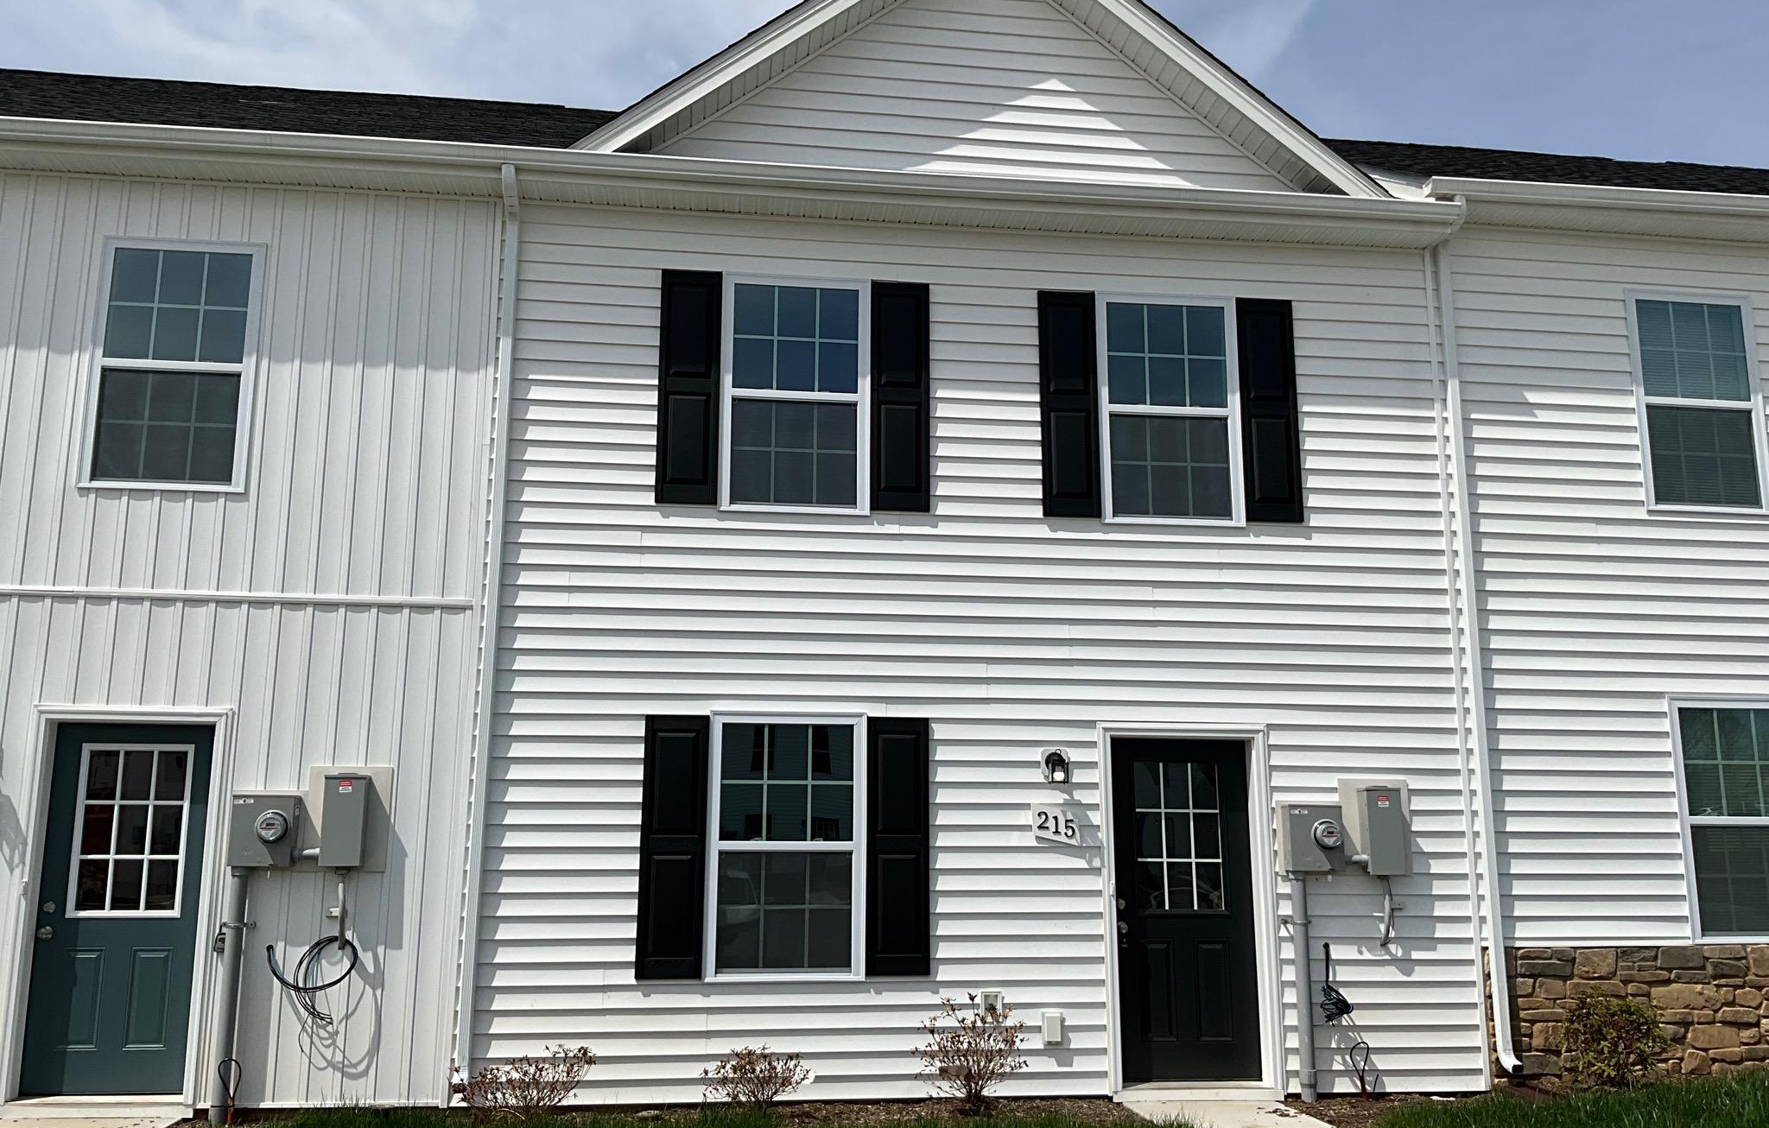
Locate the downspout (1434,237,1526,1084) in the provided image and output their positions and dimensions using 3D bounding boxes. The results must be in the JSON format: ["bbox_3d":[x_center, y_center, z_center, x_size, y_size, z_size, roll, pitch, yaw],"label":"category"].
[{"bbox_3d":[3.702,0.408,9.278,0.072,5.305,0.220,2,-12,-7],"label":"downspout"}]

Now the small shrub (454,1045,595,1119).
[{"bbox_3d":[-1.906,2.731,7.822,0.710,0.368,0.580,2,-12,-7],"label":"small shrub"}]

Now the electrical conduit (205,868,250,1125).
[{"bbox_3d":[-3.556,2.337,8.051,0.100,1.334,0.100,2,-12,-7],"label":"electrical conduit"}]

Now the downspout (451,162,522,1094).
[{"bbox_3d":[-2.292,0.233,8.523,0.070,5.338,0.365,2,-12,-7],"label":"downspout"}]

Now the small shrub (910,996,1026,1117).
[{"bbox_3d":[0.469,2.674,8.098,0.600,0.622,0.560,2,-12,-7],"label":"small shrub"}]

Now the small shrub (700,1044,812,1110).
[{"bbox_3d":[-0.687,2.775,7.980,0.570,0.341,0.500,2,-12,-7],"label":"small shrub"}]

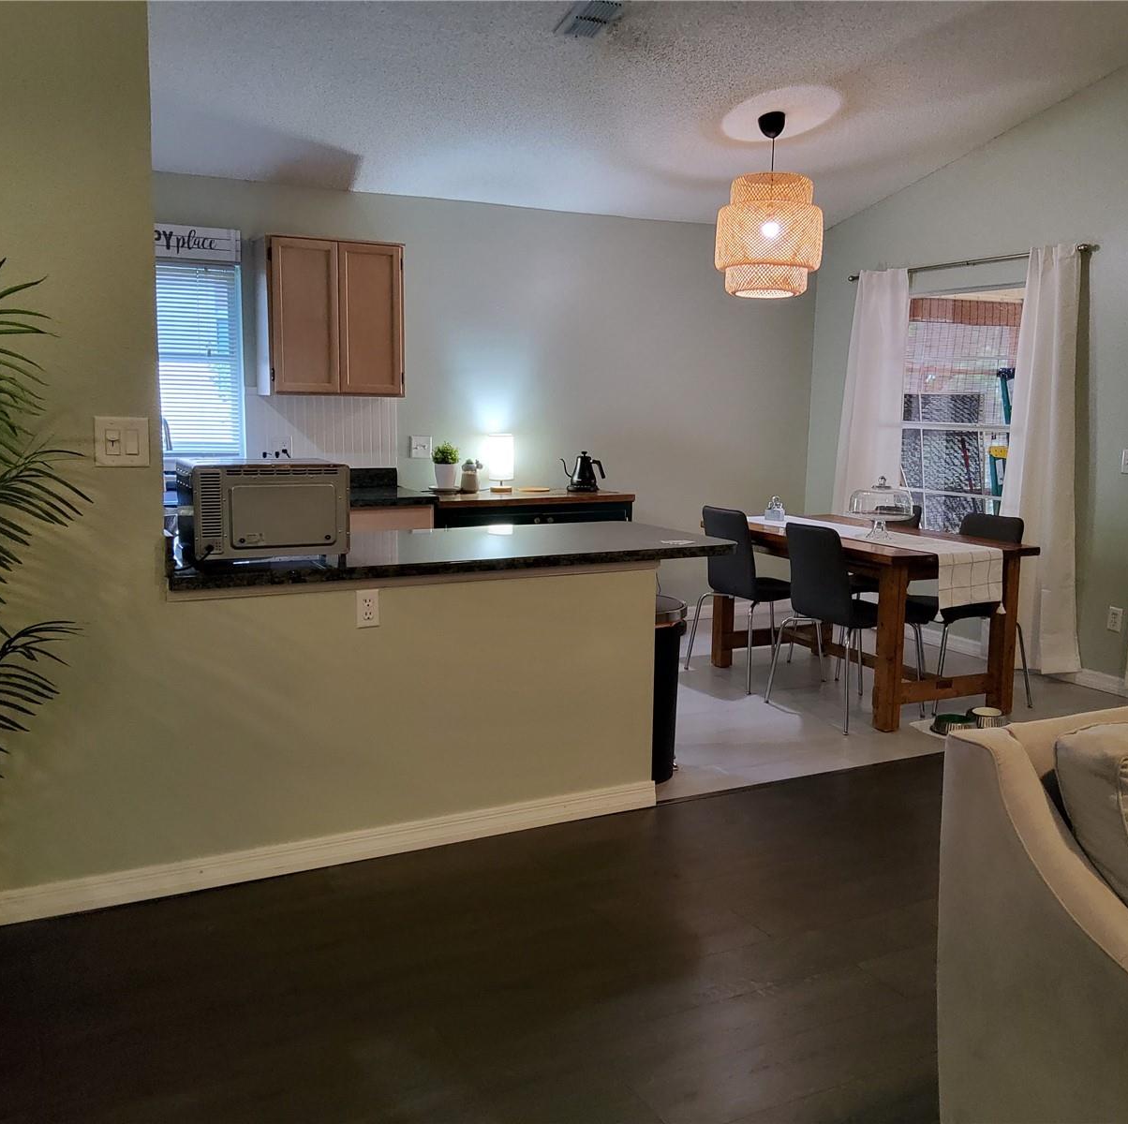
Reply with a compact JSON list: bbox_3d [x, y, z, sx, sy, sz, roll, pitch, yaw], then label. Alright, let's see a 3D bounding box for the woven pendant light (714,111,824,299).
[{"bbox_3d":[0.968,-1.673,5.260,0.510,0.850,0.510,1,8,0],"label":"woven pendant light"}]

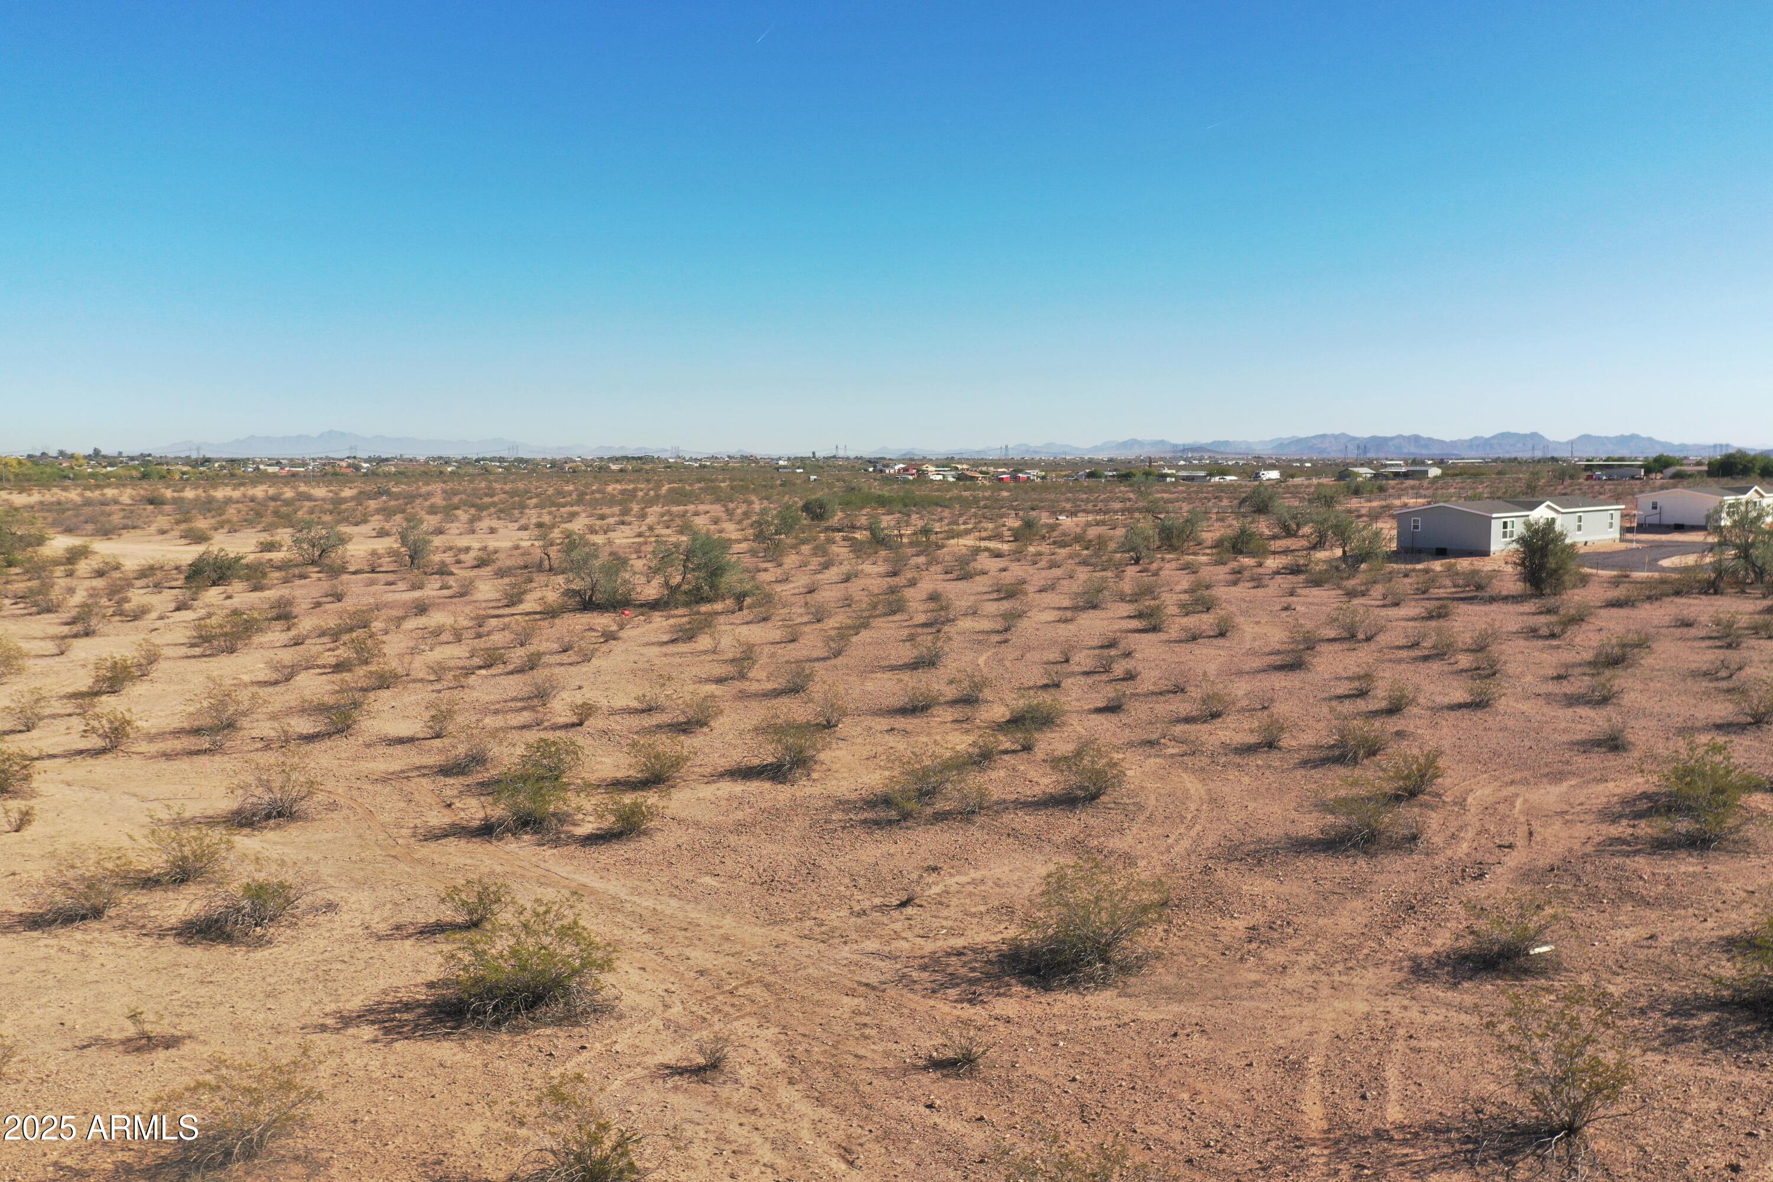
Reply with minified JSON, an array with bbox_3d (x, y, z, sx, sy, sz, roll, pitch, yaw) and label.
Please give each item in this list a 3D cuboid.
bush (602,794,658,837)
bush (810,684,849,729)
[{"bbox_3d":[-5.446,4.749,29.267,1.147,0.754,1.032,-1,6,-11],"label":"bush"},{"bbox_3d":[-1.633,3.237,39.111,1.079,1.167,1.025,0,6,-2],"label":"bush"}]

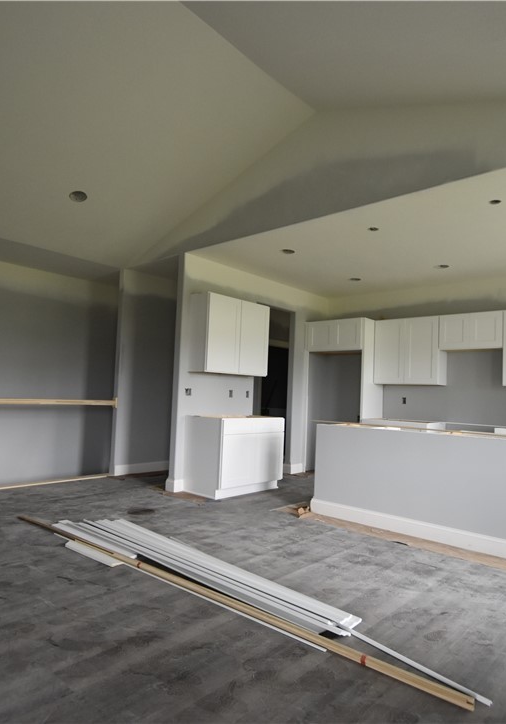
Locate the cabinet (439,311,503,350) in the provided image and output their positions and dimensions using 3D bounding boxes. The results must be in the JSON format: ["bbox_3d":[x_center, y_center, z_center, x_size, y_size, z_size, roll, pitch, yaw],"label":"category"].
[{"bbox_3d":[2.890,-0.383,5.928,0.770,0.463,0.323,-1,-4,42],"label":"cabinet"}]

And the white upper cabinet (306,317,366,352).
[{"bbox_3d":[1.439,-0.373,7.023,0.950,0.465,0.628,-1,-4,42],"label":"white upper cabinet"}]

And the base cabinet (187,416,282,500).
[{"bbox_3d":[-0.201,1.098,5.465,0.603,0.873,1.080,-1,-4,42],"label":"base cabinet"}]

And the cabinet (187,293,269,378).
[{"bbox_3d":[-0.269,-0.299,5.624,0.318,0.917,1.081,-1,-4,42],"label":"cabinet"}]

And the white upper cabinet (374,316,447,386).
[{"bbox_3d":[2.250,-0.144,6.480,0.924,0.923,0.323,-1,-4,42],"label":"white upper cabinet"}]

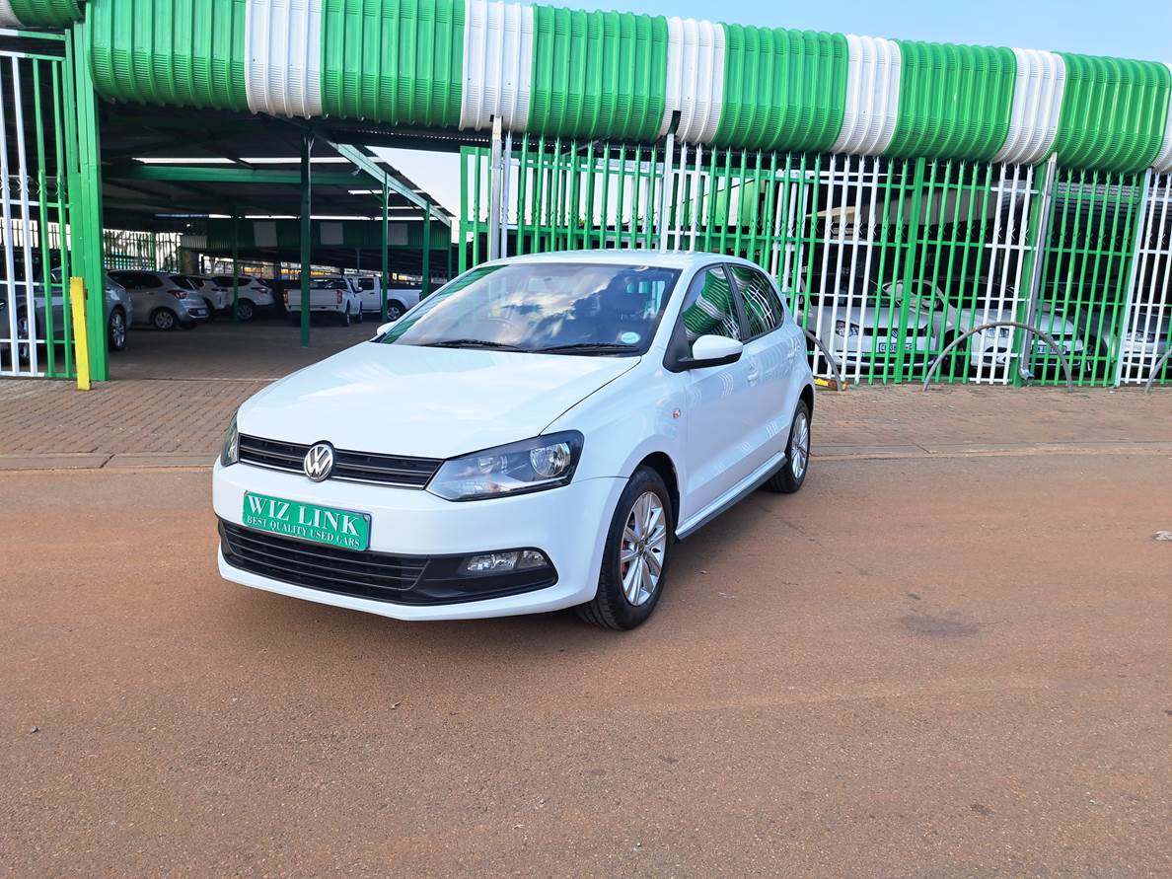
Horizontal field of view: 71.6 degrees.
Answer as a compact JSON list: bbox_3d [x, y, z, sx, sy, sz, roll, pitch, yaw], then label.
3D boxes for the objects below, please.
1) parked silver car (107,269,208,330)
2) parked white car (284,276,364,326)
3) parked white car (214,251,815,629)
[{"bbox_3d":[-12.135,-3.669,21.423,3.870,1.540,1.690,0,10,-5],"label":"parked silver car"},{"bbox_3d":[-8.537,-4.652,26.950,1.770,1.660,4.950,0,10,-7],"label":"parked white car"},{"bbox_3d":[0.026,-0.266,4.220,1.760,1.460,3.970,6,11,26],"label":"parked white car"}]

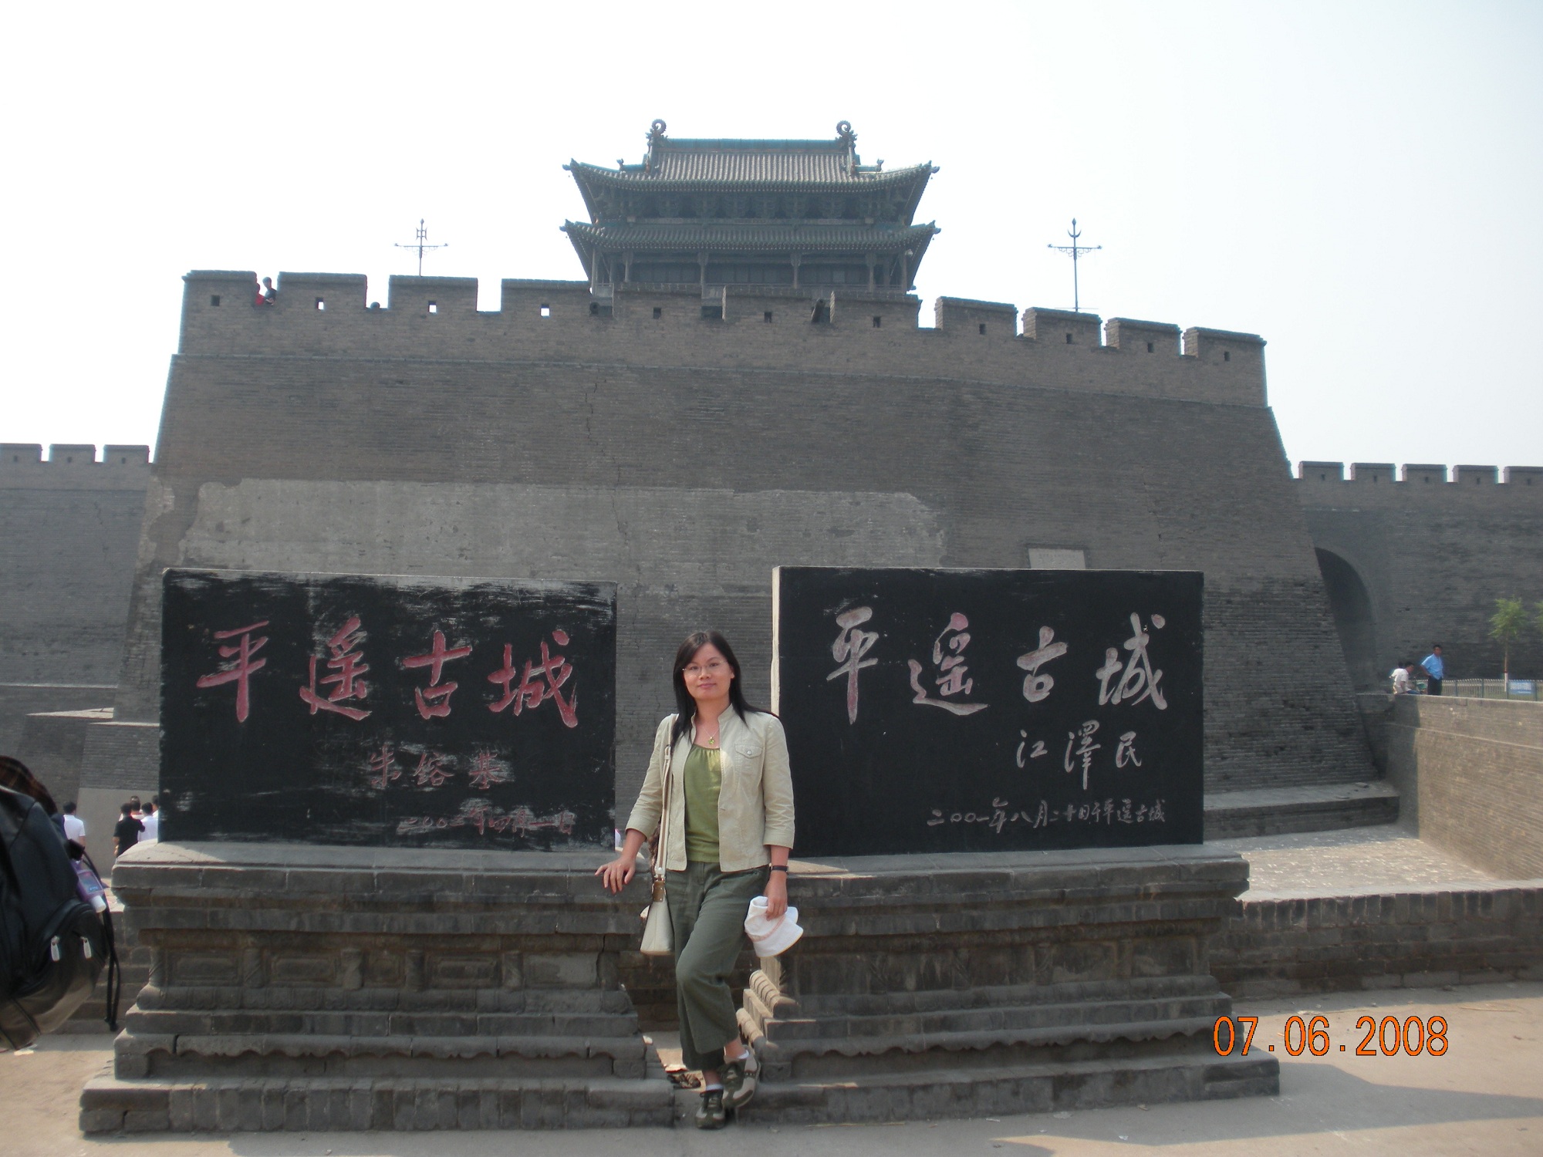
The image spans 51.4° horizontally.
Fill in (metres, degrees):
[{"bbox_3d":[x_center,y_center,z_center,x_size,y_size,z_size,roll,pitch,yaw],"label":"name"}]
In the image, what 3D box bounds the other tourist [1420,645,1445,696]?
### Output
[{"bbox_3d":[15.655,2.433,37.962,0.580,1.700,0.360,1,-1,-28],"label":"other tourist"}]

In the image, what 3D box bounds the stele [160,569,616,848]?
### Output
[{"bbox_3d":[-1.301,0.455,5.518,1.534,0.921,0.100,1,-1,-3],"label":"stele"}]

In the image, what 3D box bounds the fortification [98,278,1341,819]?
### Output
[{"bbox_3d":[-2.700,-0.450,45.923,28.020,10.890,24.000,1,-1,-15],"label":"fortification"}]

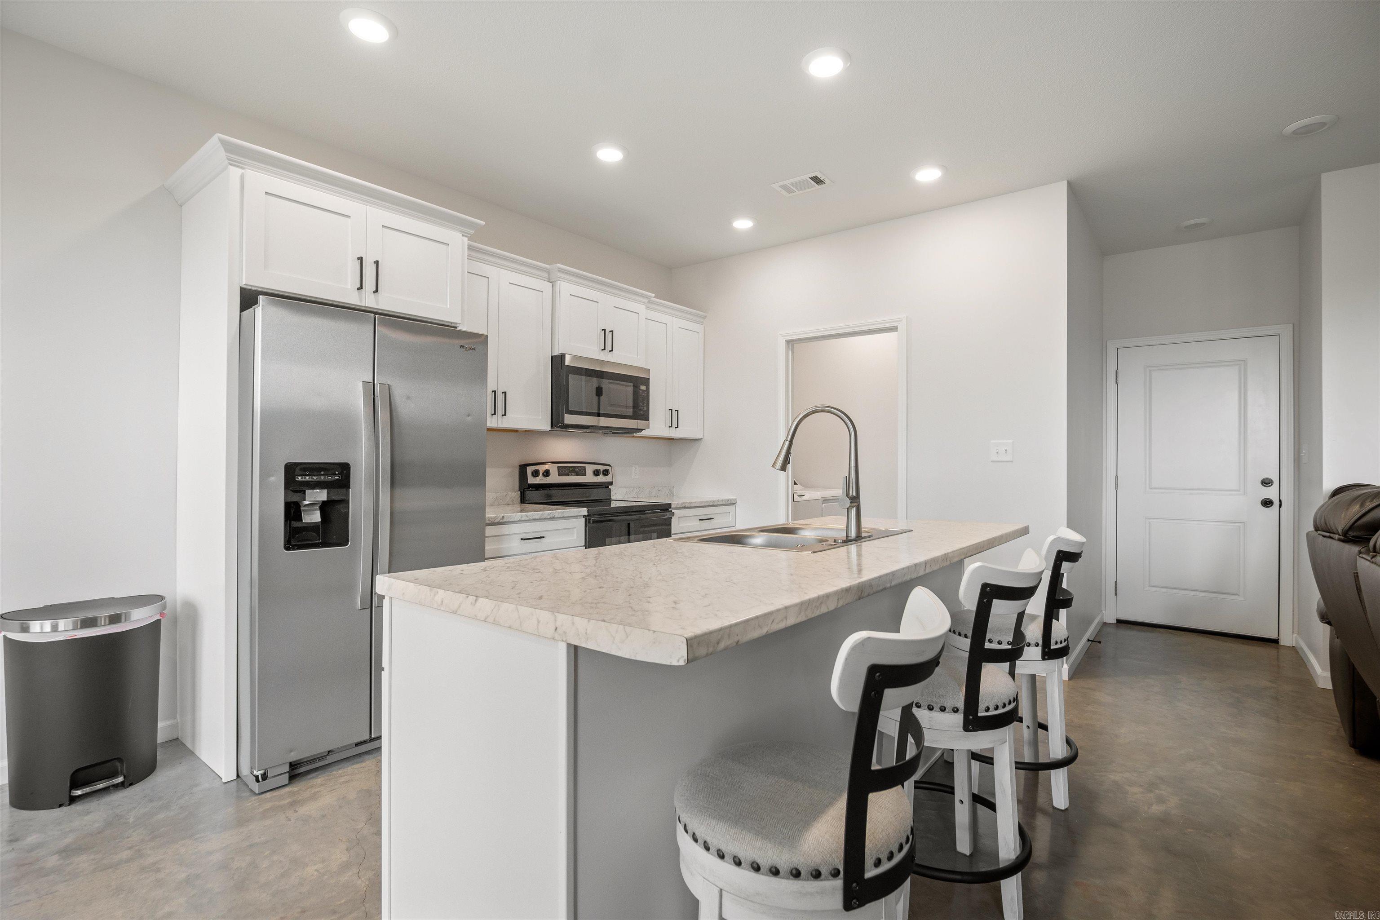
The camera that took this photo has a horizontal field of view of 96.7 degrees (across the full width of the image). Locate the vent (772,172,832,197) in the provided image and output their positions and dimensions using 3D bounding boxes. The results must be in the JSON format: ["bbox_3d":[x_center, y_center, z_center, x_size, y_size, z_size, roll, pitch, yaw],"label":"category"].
[{"bbox_3d":[0.627,-1.537,3.428,0.295,0.022,0.195,0,0,38],"label":"vent"}]

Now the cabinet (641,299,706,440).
[{"bbox_3d":[-0.253,-0.665,4.723,0.379,0.991,0.786,0,0,38],"label":"cabinet"}]

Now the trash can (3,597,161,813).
[{"bbox_3d":[-2.201,0.868,2.251,0.405,0.640,0.435,0,0,38],"label":"trash can"}]

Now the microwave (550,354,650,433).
[{"bbox_3d":[-0.687,-0.416,4.081,0.457,0.436,0.754,0,0,38],"label":"microwave"}]

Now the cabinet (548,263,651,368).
[{"bbox_3d":[-0.698,-0.894,4.092,0.466,0.519,0.835,0,0,38],"label":"cabinet"}]

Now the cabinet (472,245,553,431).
[{"bbox_3d":[-1.196,-0.672,3.535,0.379,0.991,0.731,0,0,38],"label":"cabinet"}]

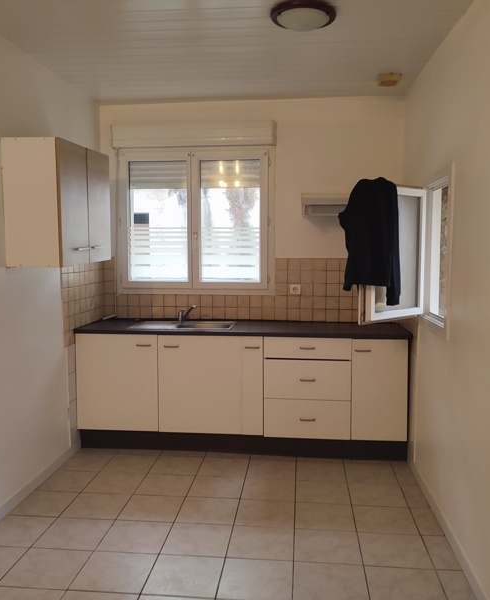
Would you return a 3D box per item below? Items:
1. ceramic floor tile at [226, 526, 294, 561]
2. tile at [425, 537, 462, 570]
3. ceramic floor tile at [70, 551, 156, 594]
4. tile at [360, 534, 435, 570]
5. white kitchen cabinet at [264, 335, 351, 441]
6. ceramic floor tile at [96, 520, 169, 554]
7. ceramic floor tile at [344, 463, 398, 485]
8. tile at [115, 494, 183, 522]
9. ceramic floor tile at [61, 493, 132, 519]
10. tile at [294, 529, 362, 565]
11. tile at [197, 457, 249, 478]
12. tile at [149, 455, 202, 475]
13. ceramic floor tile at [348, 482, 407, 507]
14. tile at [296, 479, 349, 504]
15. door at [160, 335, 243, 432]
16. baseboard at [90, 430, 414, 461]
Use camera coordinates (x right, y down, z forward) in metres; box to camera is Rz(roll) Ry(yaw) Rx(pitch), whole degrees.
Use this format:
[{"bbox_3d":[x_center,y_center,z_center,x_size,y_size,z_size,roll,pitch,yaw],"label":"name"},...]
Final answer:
[{"bbox_3d":[0.087,1.242,2.832,0.326,0.010,0.326,1,5,6],"label":"ceramic floor tile"},{"bbox_3d":[0.969,1.251,2.745,0.118,0.010,0.326,1,5,6],"label":"tile"},{"bbox_3d":[-0.591,1.249,2.542,0.322,0.010,0.322,1,4,6],"label":"ceramic floor tile"},{"bbox_3d":[0.744,1.249,2.767,0.326,0.010,0.326,1,5,6],"label":"tile"},{"bbox_3d":[0.461,0.594,4.129,0.603,0.709,0.570,1,4,6],"label":"white kitchen cabinet"},{"bbox_3d":[-0.570,1.235,2.896,0.326,0.010,0.326,1,5,6],"label":"ceramic floor tile"},{"bbox_3d":[0.814,1.139,3.617,0.315,0.010,0.315,1,4,6],"label":"ceramic floor tile"},{"bbox_3d":[-0.527,1.202,3.187,0.322,0.010,0.322,1,4,6],"label":"tile"},{"bbox_3d":[-0.851,1.199,3.219,0.322,0.010,0.322,1,4,6],"label":"ceramic floor tile"},{"bbox_3d":[0.403,1.212,2.723,0.316,0.010,0.311,1,5,6],"label":"tile"},{"bbox_3d":[-0.145,1.163,3.833,0.326,0.010,0.326,1,5,6],"label":"tile"},{"bbox_3d":[-0.463,1.154,3.842,0.322,0.010,0.322,1,4,6],"label":"tile"},{"bbox_3d":[0.782,1.161,3.302,0.315,0.010,0.315,1,4,6],"label":"ceramic floor tile"},{"bbox_3d":[0.479,1.195,3.446,0.326,0.010,0.326,1,5,6],"label":"tile"},{"bbox_3d":[-0.314,0.597,3.894,0.597,0.695,0.020,1,4,7],"label":"door"},{"bbox_3d":[-0.046,1.062,4.109,2.423,0.148,0.018,1,5,6],"label":"baseboard"}]

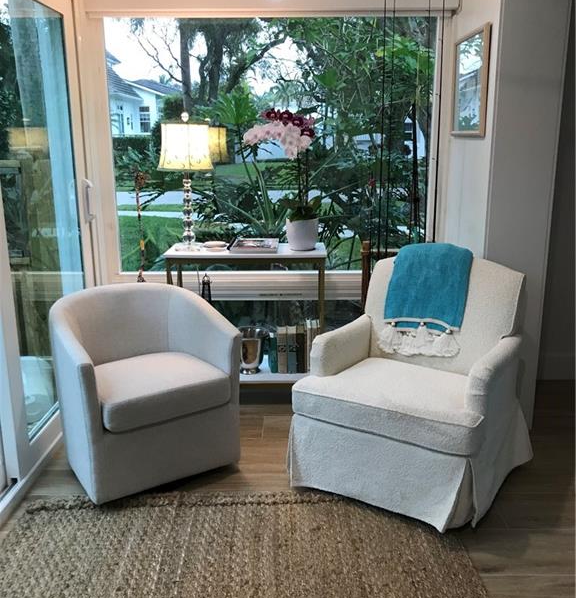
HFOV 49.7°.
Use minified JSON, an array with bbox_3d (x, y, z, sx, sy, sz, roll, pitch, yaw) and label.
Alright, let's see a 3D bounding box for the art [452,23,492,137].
[{"bbox_3d":[0.841,-0.993,2.873,0.030,0.445,0.470,0,14,0],"label":"art"}]

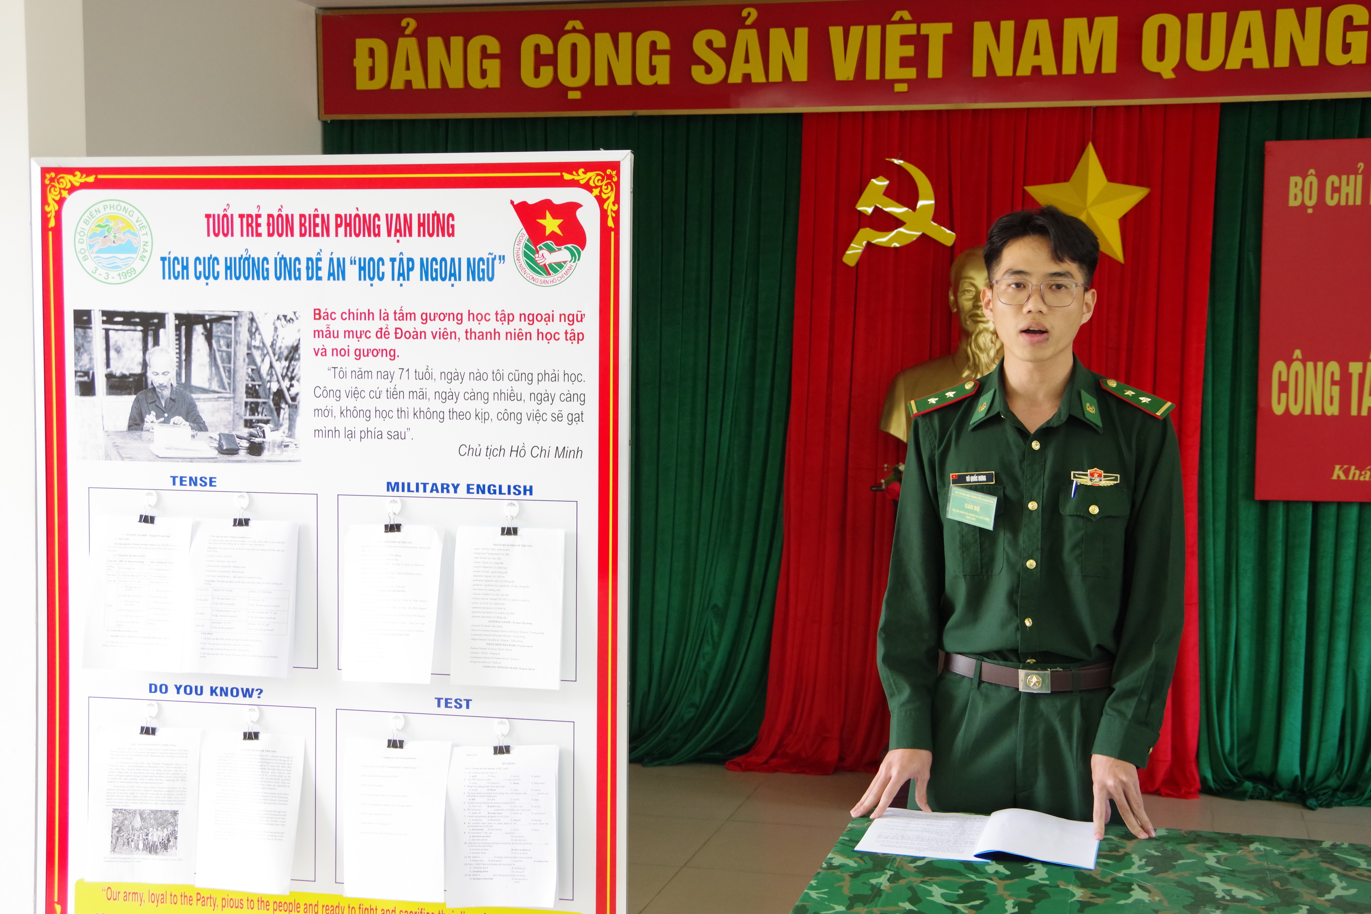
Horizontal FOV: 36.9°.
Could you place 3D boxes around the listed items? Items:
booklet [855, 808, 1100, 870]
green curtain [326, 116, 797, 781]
[{"bbox_3d":[0.477,0.596,3.288,0.370,0.025,0.310,1,4,13],"label":"booklet"},{"bbox_3d":[-0.477,-0.100,7.526,1.830,2.400,0.200,1,4,13],"label":"green curtain"}]

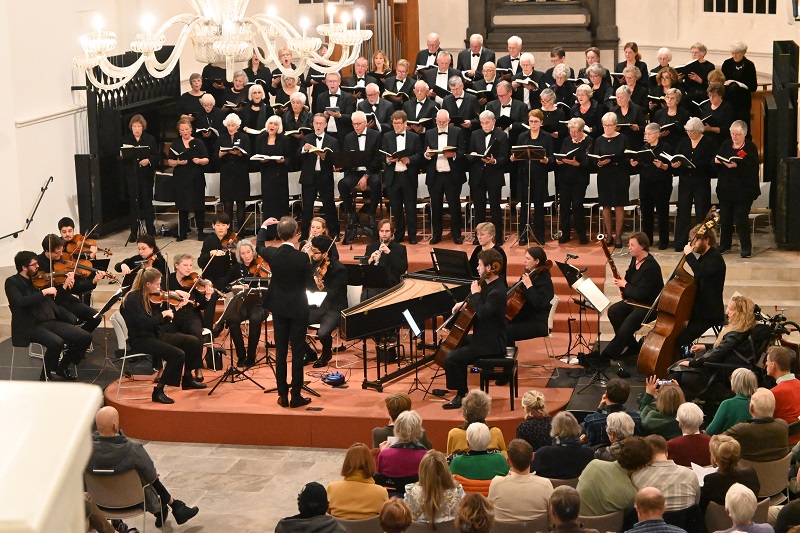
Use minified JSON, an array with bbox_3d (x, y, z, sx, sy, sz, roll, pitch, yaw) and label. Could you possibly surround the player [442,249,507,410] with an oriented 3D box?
[{"bbox_3d":[0.692,0.568,15.475,0.680,1.440,0.530,2,10,19],"label":"player"}]

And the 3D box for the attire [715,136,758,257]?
[{"bbox_3d":[4.160,-0.888,20.600,0.540,1.410,0.380,2,9,21],"label":"attire"}]

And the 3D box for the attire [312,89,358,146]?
[{"bbox_3d":[-0.911,-1.776,23.710,0.560,1.450,0.360,-1,9,3],"label":"attire"}]

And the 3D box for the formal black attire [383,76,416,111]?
[{"bbox_3d":[-0.030,-1.971,23.529,0.520,1.450,0.400,0,9,10],"label":"formal black attire"}]

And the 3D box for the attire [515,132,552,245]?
[{"bbox_3d":[1.694,-0.998,21.385,0.490,1.400,0.400,1,10,12],"label":"attire"}]

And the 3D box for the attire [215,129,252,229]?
[{"bbox_3d":[-2.348,-1.171,23.363,0.500,1.474,0.400,-2,10,-5],"label":"attire"}]

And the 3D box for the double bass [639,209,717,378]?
[{"bbox_3d":[2.741,0.325,16.235,0.380,1.802,0.650,21,11,19],"label":"double bass"}]

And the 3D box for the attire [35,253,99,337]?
[{"bbox_3d":[-3.683,0.417,18.400,0.780,1.040,0.540,3,10,25],"label":"attire"}]

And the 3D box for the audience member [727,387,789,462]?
[{"bbox_3d":[2.511,1.450,12.086,0.520,1.270,0.820,-4,9,-16],"label":"audience member"}]

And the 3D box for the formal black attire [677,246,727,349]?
[{"bbox_3d":[2.925,0.411,16.219,0.560,1.220,0.500,-5,10,-17],"label":"formal black attire"}]

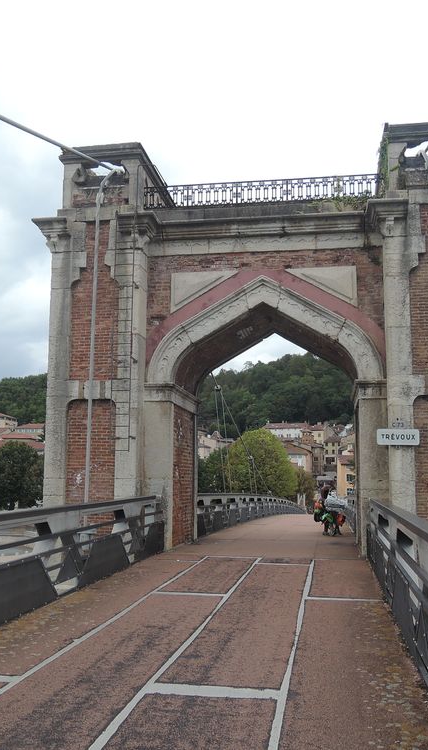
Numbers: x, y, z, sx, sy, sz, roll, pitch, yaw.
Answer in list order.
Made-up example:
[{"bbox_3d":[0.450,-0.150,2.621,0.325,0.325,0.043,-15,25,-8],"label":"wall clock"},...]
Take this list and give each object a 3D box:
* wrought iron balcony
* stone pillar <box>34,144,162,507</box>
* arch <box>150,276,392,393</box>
[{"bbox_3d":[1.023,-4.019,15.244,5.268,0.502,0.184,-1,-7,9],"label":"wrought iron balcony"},{"bbox_3d":[-2.293,-0.404,16.400,2.726,8.733,3.997,-1,-7,9],"label":"stone pillar"},{"bbox_3d":[1.208,-0.811,15.868,5.022,2.511,2.562,-1,-7,9],"label":"arch"}]

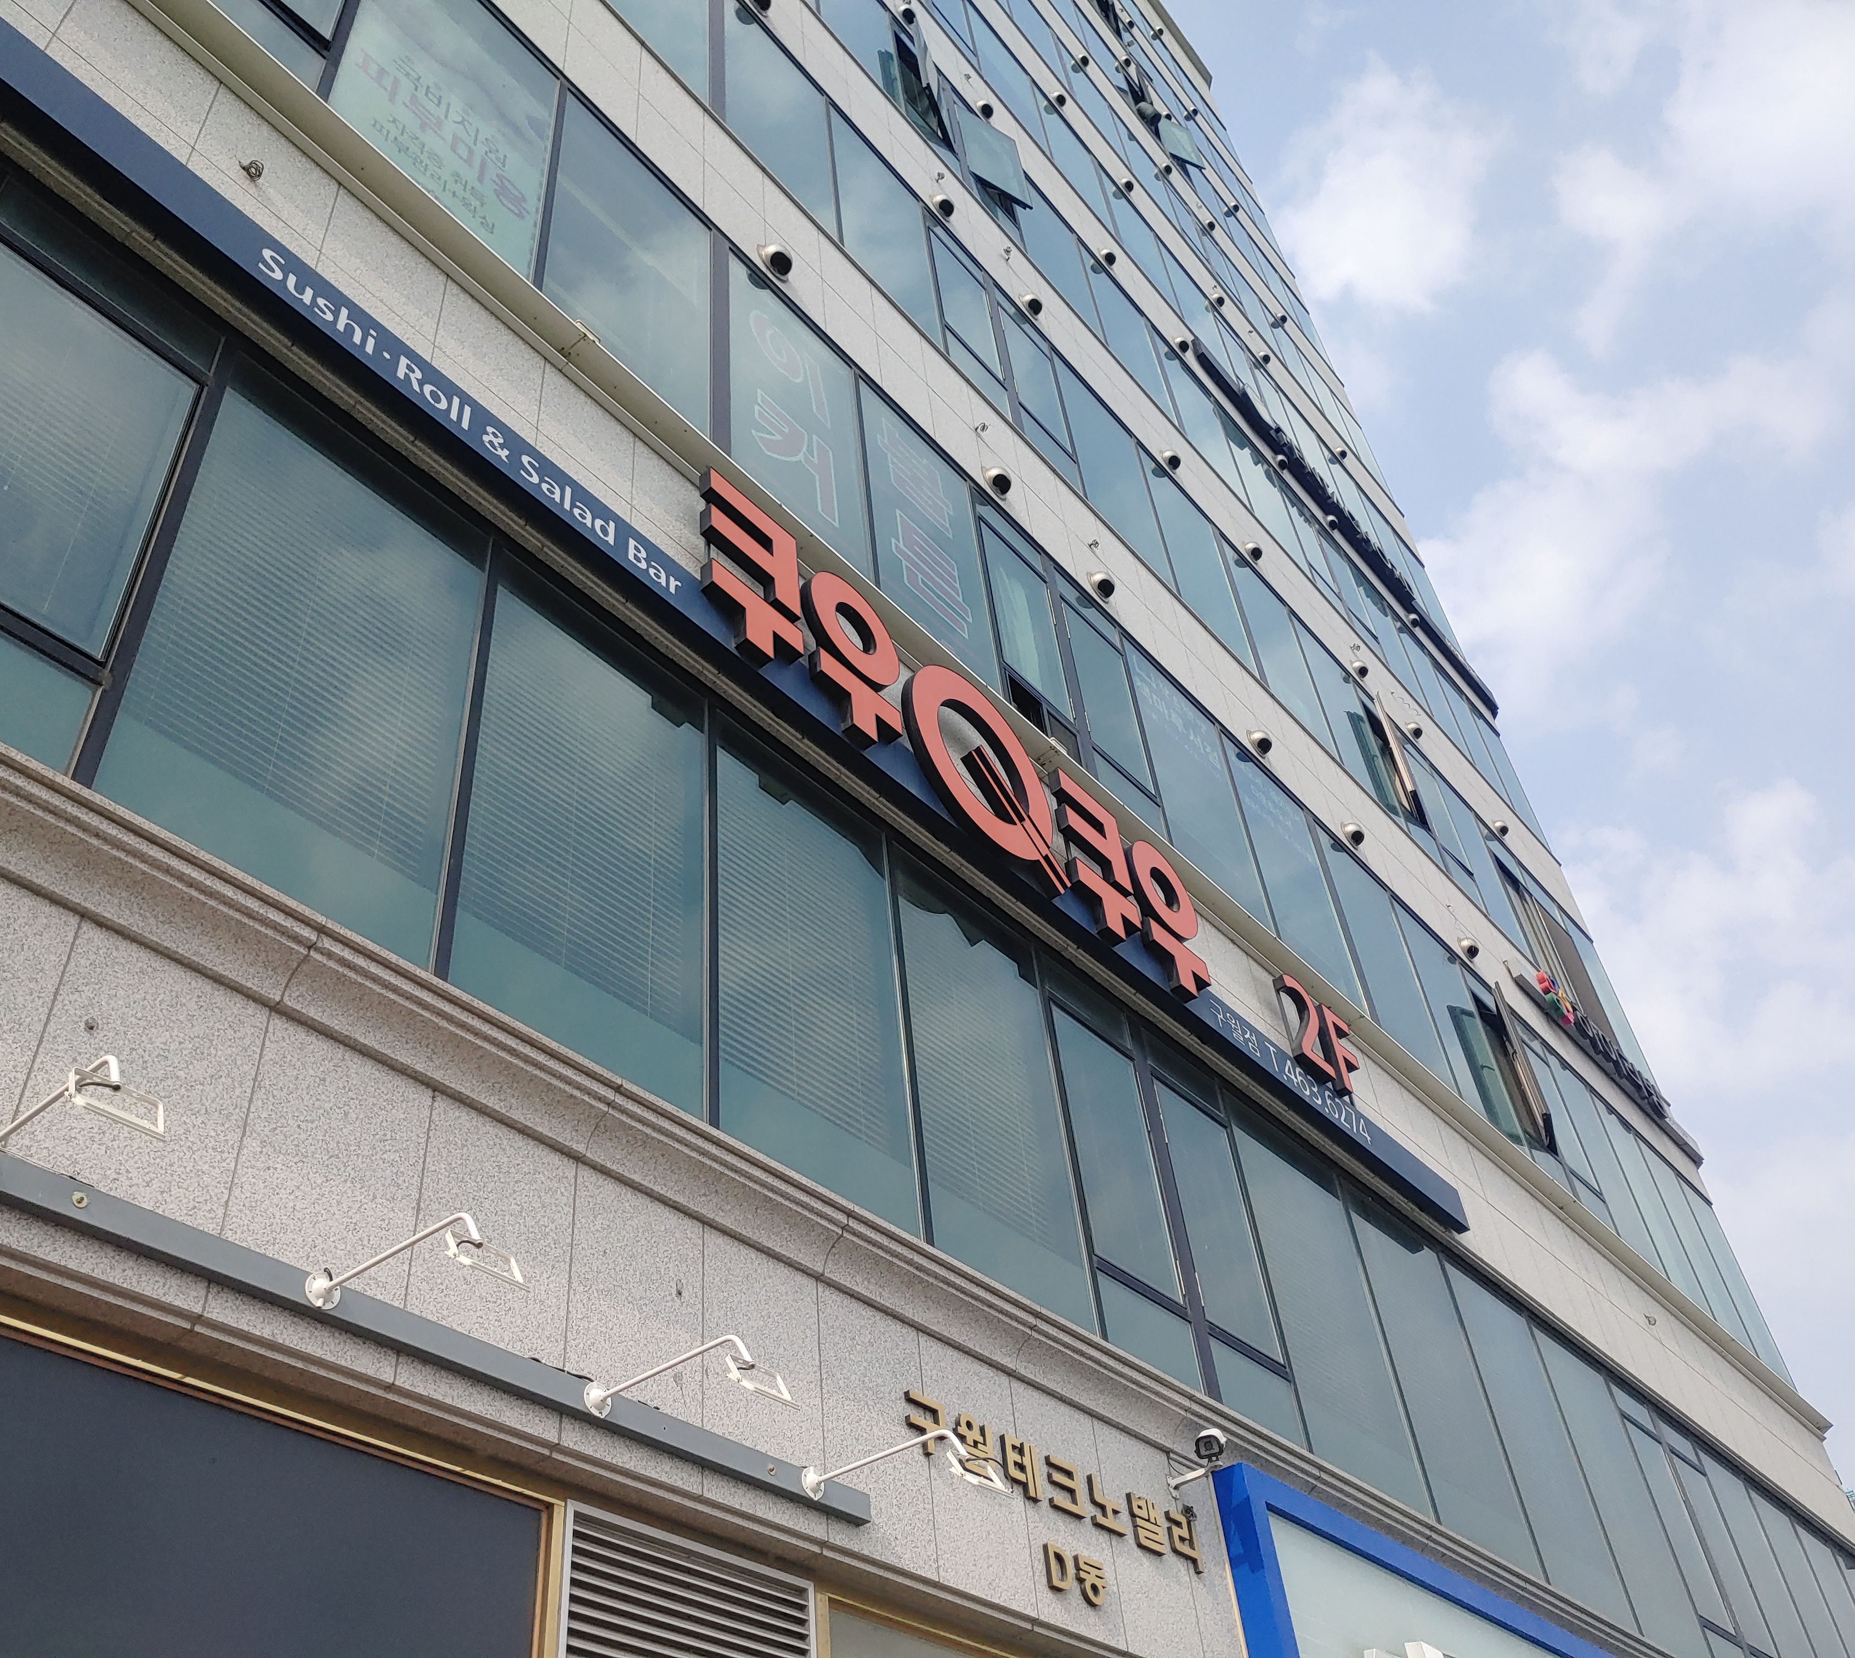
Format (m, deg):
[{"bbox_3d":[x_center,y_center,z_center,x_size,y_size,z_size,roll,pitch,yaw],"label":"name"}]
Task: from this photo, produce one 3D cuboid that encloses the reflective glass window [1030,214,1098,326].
[{"bbox_3d":[1.343,-6.119,17.642,0.100,2.239,1.292,-32,-49,26],"label":"reflective glass window"}]

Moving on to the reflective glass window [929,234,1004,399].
[{"bbox_3d":[0.357,-4.662,14.871,0.100,1.795,0.835,-32,-49,25],"label":"reflective glass window"}]

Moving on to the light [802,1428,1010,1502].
[{"bbox_3d":[-0.088,1.807,4.664,0.610,0.273,0.289,-33,-50,25],"label":"light"}]

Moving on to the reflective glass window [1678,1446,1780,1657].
[{"bbox_3d":[6.755,6.143,14.077,0.100,1.516,0.805,-32,-49,25],"label":"reflective glass window"}]

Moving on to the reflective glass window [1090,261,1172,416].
[{"bbox_3d":[2.469,-6.079,20.373,0.100,2.325,1.293,-32,-49,25],"label":"reflective glass window"}]

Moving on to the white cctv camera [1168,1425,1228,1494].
[{"bbox_3d":[1.146,2.643,6.968,0.270,0.230,0.230,-23,-45,17],"label":"white cctv camera"}]

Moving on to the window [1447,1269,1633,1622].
[{"bbox_3d":[3.818,3.829,10.404,0.100,1.992,1.228,-33,-50,25],"label":"window"}]

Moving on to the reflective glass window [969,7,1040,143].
[{"bbox_3d":[0.957,-9.275,20.496,0.100,2.302,1.278,-32,-49,26],"label":"reflective glass window"}]

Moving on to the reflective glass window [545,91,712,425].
[{"bbox_3d":[-1.603,-3.106,9.064,0.100,2.124,1.127,-32,-49,26],"label":"reflective glass window"}]

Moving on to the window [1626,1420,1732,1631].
[{"bbox_3d":[6.083,5.635,13.435,0.100,1.537,0.799,-32,-49,25],"label":"window"}]

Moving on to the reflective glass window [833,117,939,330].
[{"bbox_3d":[-0.358,-5.149,14.125,0.100,2.388,1.169,-32,-49,25],"label":"reflective glass window"}]

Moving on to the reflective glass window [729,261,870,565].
[{"bbox_3d":[-0.805,-2.611,10.373,0.100,2.226,1.191,-32,-49,25],"label":"reflective glass window"}]

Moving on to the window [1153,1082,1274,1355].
[{"bbox_3d":[1.435,1.937,8.294,0.100,1.328,0.664,-33,-50,25],"label":"window"}]

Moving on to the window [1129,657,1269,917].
[{"bbox_3d":[2.137,-0.378,13.171,0.100,2.154,1.320,-32,-49,25],"label":"window"}]

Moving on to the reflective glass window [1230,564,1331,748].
[{"bbox_3d":[3.405,-1.692,16.092,0.100,2.093,1.177,-33,-50,25],"label":"reflective glass window"}]

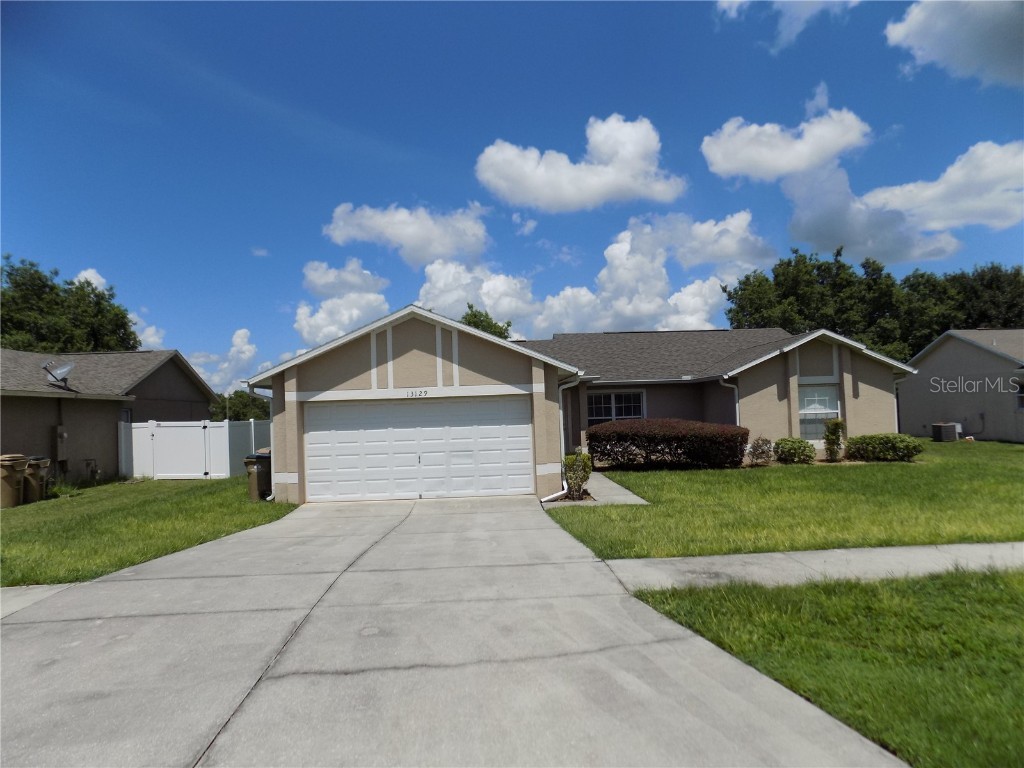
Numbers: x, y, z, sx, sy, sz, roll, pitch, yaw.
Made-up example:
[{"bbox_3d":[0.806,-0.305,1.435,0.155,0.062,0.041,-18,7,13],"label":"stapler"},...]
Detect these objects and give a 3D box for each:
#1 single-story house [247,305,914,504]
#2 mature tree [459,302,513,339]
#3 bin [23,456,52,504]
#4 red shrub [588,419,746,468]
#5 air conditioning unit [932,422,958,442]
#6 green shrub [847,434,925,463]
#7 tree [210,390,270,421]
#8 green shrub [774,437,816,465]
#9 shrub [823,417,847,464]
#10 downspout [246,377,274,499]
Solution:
[{"bbox_3d":[2.765,0.256,22.614,17.700,4.750,16.000,-2,-2,-3],"label":"single-story house"},{"bbox_3d":[-2.090,-0.390,36.000,4.800,7.400,4.800,-2,-2,-3],"label":"mature tree"},{"bbox_3d":[-11.511,2.259,16.300,0.760,1.100,0.640,-1,-2,-7],"label":"bin"},{"bbox_3d":[4.595,1.776,20.300,4.650,1.420,1.350,-2,-2,-3],"label":"red shrub"},{"bbox_3d":[18.264,2.018,28.600,0.750,0.780,0.750,-2,-2,-3],"label":"air conditioning unit"},{"bbox_3d":[11.144,1.864,20.300,2.250,0.830,1.150,-2,-2,-3],"label":"green shrub"},{"bbox_3d":[-24.922,2.787,62.000,6.500,4.500,6.000,-2,-2,-3],"label":"tree"},{"bbox_3d":[8.333,1.937,20.000,1.220,0.850,1.100,-2,-2,-3],"label":"green shrub"},{"bbox_3d":[9.575,1.682,20.200,0.700,1.300,0.650,-2,-2,-3],"label":"shrub"},{"bbox_3d":[-5.249,1.186,14.200,0.520,2.500,0.170,-2,-2,-3],"label":"downspout"}]

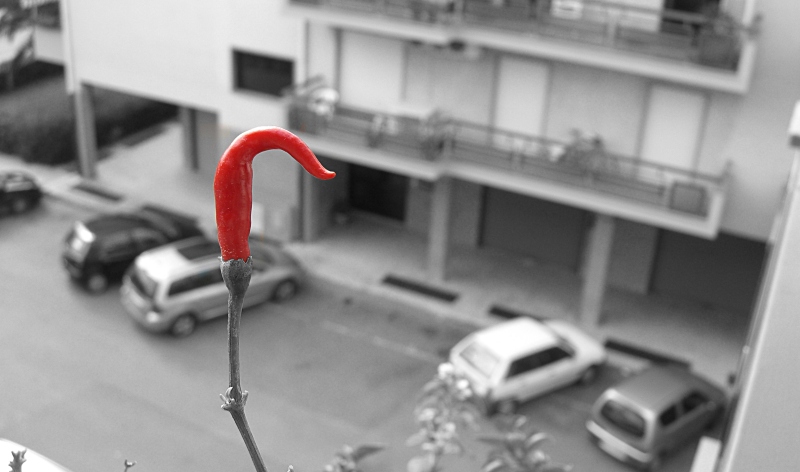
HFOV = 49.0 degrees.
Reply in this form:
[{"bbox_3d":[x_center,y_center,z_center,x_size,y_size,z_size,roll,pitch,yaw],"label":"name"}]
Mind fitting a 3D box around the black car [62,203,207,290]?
[{"bbox_3d":[-7.141,0.277,23.635,3.650,1.470,1.650,-12,29,-30],"label":"black car"}]

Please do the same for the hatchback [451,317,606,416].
[{"bbox_3d":[2.949,2.692,19.653,3.850,1.400,1.620,-14,29,-32],"label":"hatchback"}]

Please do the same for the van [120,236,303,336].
[{"bbox_3d":[-4.553,1.054,22.046,4.480,1.640,1.770,-16,31,-36],"label":"van"}]

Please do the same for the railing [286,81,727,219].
[{"bbox_3d":[2.095,-2.105,20.313,10.450,1.070,1.550,15,27,25],"label":"railing"}]

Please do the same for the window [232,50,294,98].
[{"bbox_3d":[-3.775,-4.482,24.483,2.099,1.138,0.200,15,27,25],"label":"window"}]

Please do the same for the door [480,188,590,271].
[{"bbox_3d":[3.832,-0.432,25.110,2.941,2.400,0.200,15,27,25],"label":"door"}]

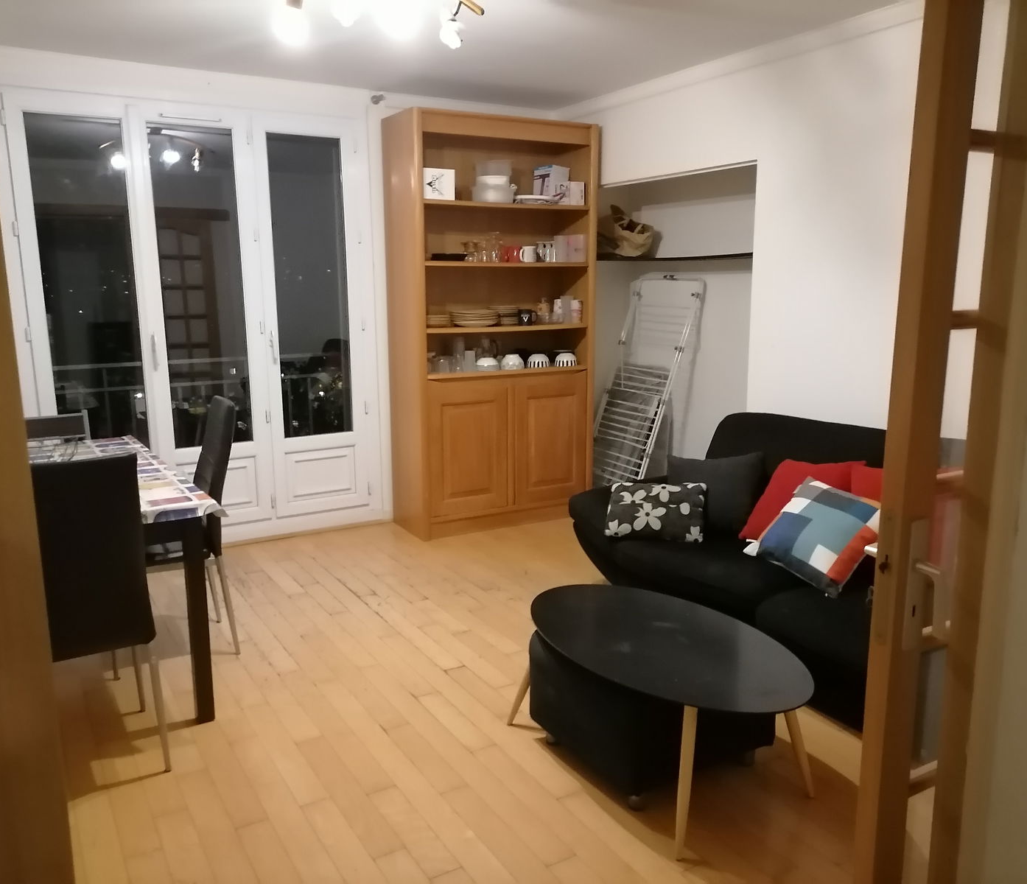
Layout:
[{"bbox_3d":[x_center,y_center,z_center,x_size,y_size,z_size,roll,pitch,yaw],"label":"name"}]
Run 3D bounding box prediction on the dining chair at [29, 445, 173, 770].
[{"bbox_3d":[-1.318,0.491,2.624,0.410,0.969,0.527,-7,12,-30],"label":"dining chair"}]

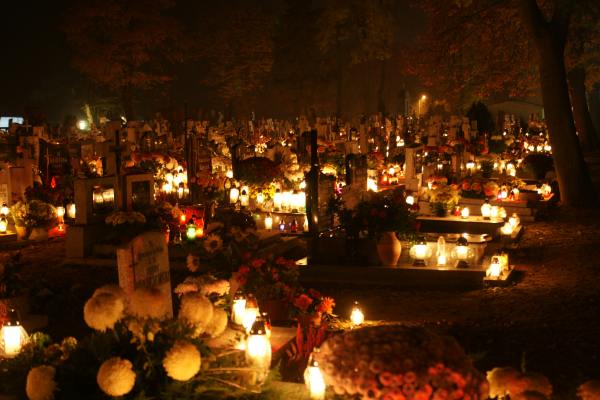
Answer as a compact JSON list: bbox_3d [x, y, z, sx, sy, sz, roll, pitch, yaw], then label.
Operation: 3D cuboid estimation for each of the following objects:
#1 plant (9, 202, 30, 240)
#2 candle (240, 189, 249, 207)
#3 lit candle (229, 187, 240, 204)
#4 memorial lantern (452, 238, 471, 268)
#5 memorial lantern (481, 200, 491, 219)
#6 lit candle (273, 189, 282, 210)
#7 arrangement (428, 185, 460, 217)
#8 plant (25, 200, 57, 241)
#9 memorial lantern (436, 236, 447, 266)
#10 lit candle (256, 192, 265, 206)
[{"bbox_3d":[-3.463,0.265,10.700,0.270,0.460,0.270,2,6,20],"label":"plant"},{"bbox_3d":[-0.795,-0.035,12.200,0.130,0.250,0.130,0,5,0],"label":"candle"},{"bbox_3d":[-0.862,-0.053,11.400,0.130,0.240,0.130,0,6,0],"label":"lit candle"},{"bbox_3d":[1.463,0.473,7.800,0.180,0.285,0.180,0,6,0],"label":"memorial lantern"},{"bbox_3d":[2.382,0.115,11.100,0.130,0.235,0.130,0,5,0],"label":"memorial lantern"},{"bbox_3d":[-0.309,-0.007,11.900,0.130,0.290,0.130,0,5,0],"label":"lit candle"},{"bbox_3d":[1.807,0.012,10.800,0.400,0.400,0.400,0,6,0],"label":"arrangement"},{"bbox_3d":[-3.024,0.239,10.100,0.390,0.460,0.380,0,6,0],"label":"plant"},{"bbox_3d":[1.349,0.488,8.250,0.095,0.285,0.095,2,6,20],"label":"memorial lantern"},{"bbox_3d":[-0.561,-0.007,12.300,0.110,0.200,0.110,0,5,0],"label":"lit candle"}]

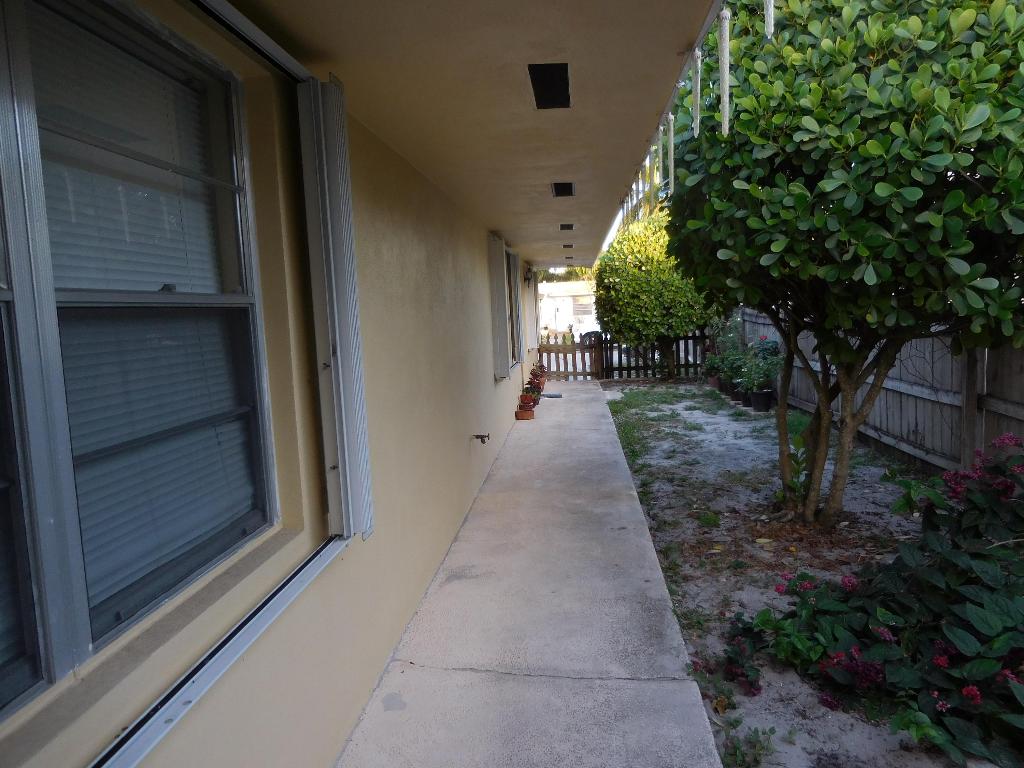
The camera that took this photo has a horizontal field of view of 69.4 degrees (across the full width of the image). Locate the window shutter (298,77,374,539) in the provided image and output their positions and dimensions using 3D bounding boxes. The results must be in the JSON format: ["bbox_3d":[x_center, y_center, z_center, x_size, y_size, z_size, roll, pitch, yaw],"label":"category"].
[{"bbox_3d":[-0.586,-0.230,2.466,0.120,1.510,0.135,-2,6,5],"label":"window shutter"}]

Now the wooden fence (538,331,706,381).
[{"bbox_3d":[2.230,-0.576,15.085,3.470,1.010,0.100,-2,6,5],"label":"wooden fence"}]

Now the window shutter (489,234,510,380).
[{"bbox_3d":[-0.115,-0.812,7.816,0.158,1.483,0.294,-2,6,5],"label":"window shutter"}]

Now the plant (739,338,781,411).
[{"bbox_3d":[3.489,-0.121,10.382,0.620,1.007,0.620,-2,6,5],"label":"plant"}]

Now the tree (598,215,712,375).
[{"bbox_3d":[2.799,-1.688,14.517,2.349,3.284,2.400,-2,6,5],"label":"tree"}]

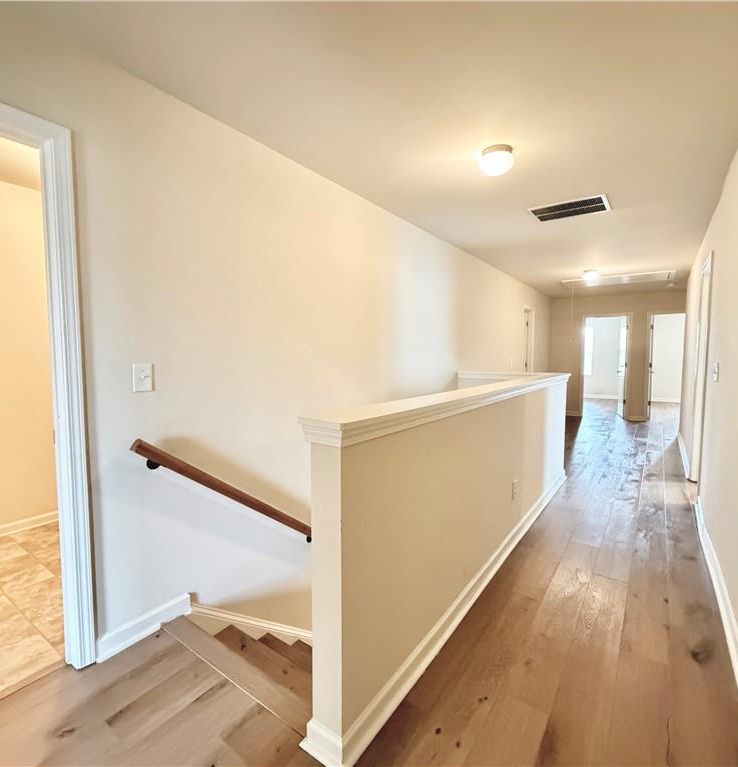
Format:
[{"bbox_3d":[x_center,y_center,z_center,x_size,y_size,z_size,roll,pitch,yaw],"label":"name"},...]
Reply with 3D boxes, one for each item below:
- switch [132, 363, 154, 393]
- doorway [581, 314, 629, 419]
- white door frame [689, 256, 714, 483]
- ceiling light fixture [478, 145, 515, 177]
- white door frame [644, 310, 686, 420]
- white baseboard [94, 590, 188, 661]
[{"bbox_3d":[-1.000,-0.023,1.837,0.014,0.129,0.086,3,5,35],"label":"switch"},{"bbox_3d":[4.715,-0.338,8.279,0.836,2.090,0.130,3,5,35],"label":"doorway"},{"bbox_3d":[3.075,-0.023,3.783,0.110,2.085,0.900,3,5,35],"label":"white door frame"},{"bbox_3d":[0.714,-1.252,2.321,0.195,0.125,0.195,3,5,35],"label":"ceiling light fixture"},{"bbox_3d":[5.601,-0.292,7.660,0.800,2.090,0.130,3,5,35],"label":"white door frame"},{"bbox_3d":[-1.016,1.099,1.897,0.020,0.092,0.419,3,5,35],"label":"white baseboard"}]

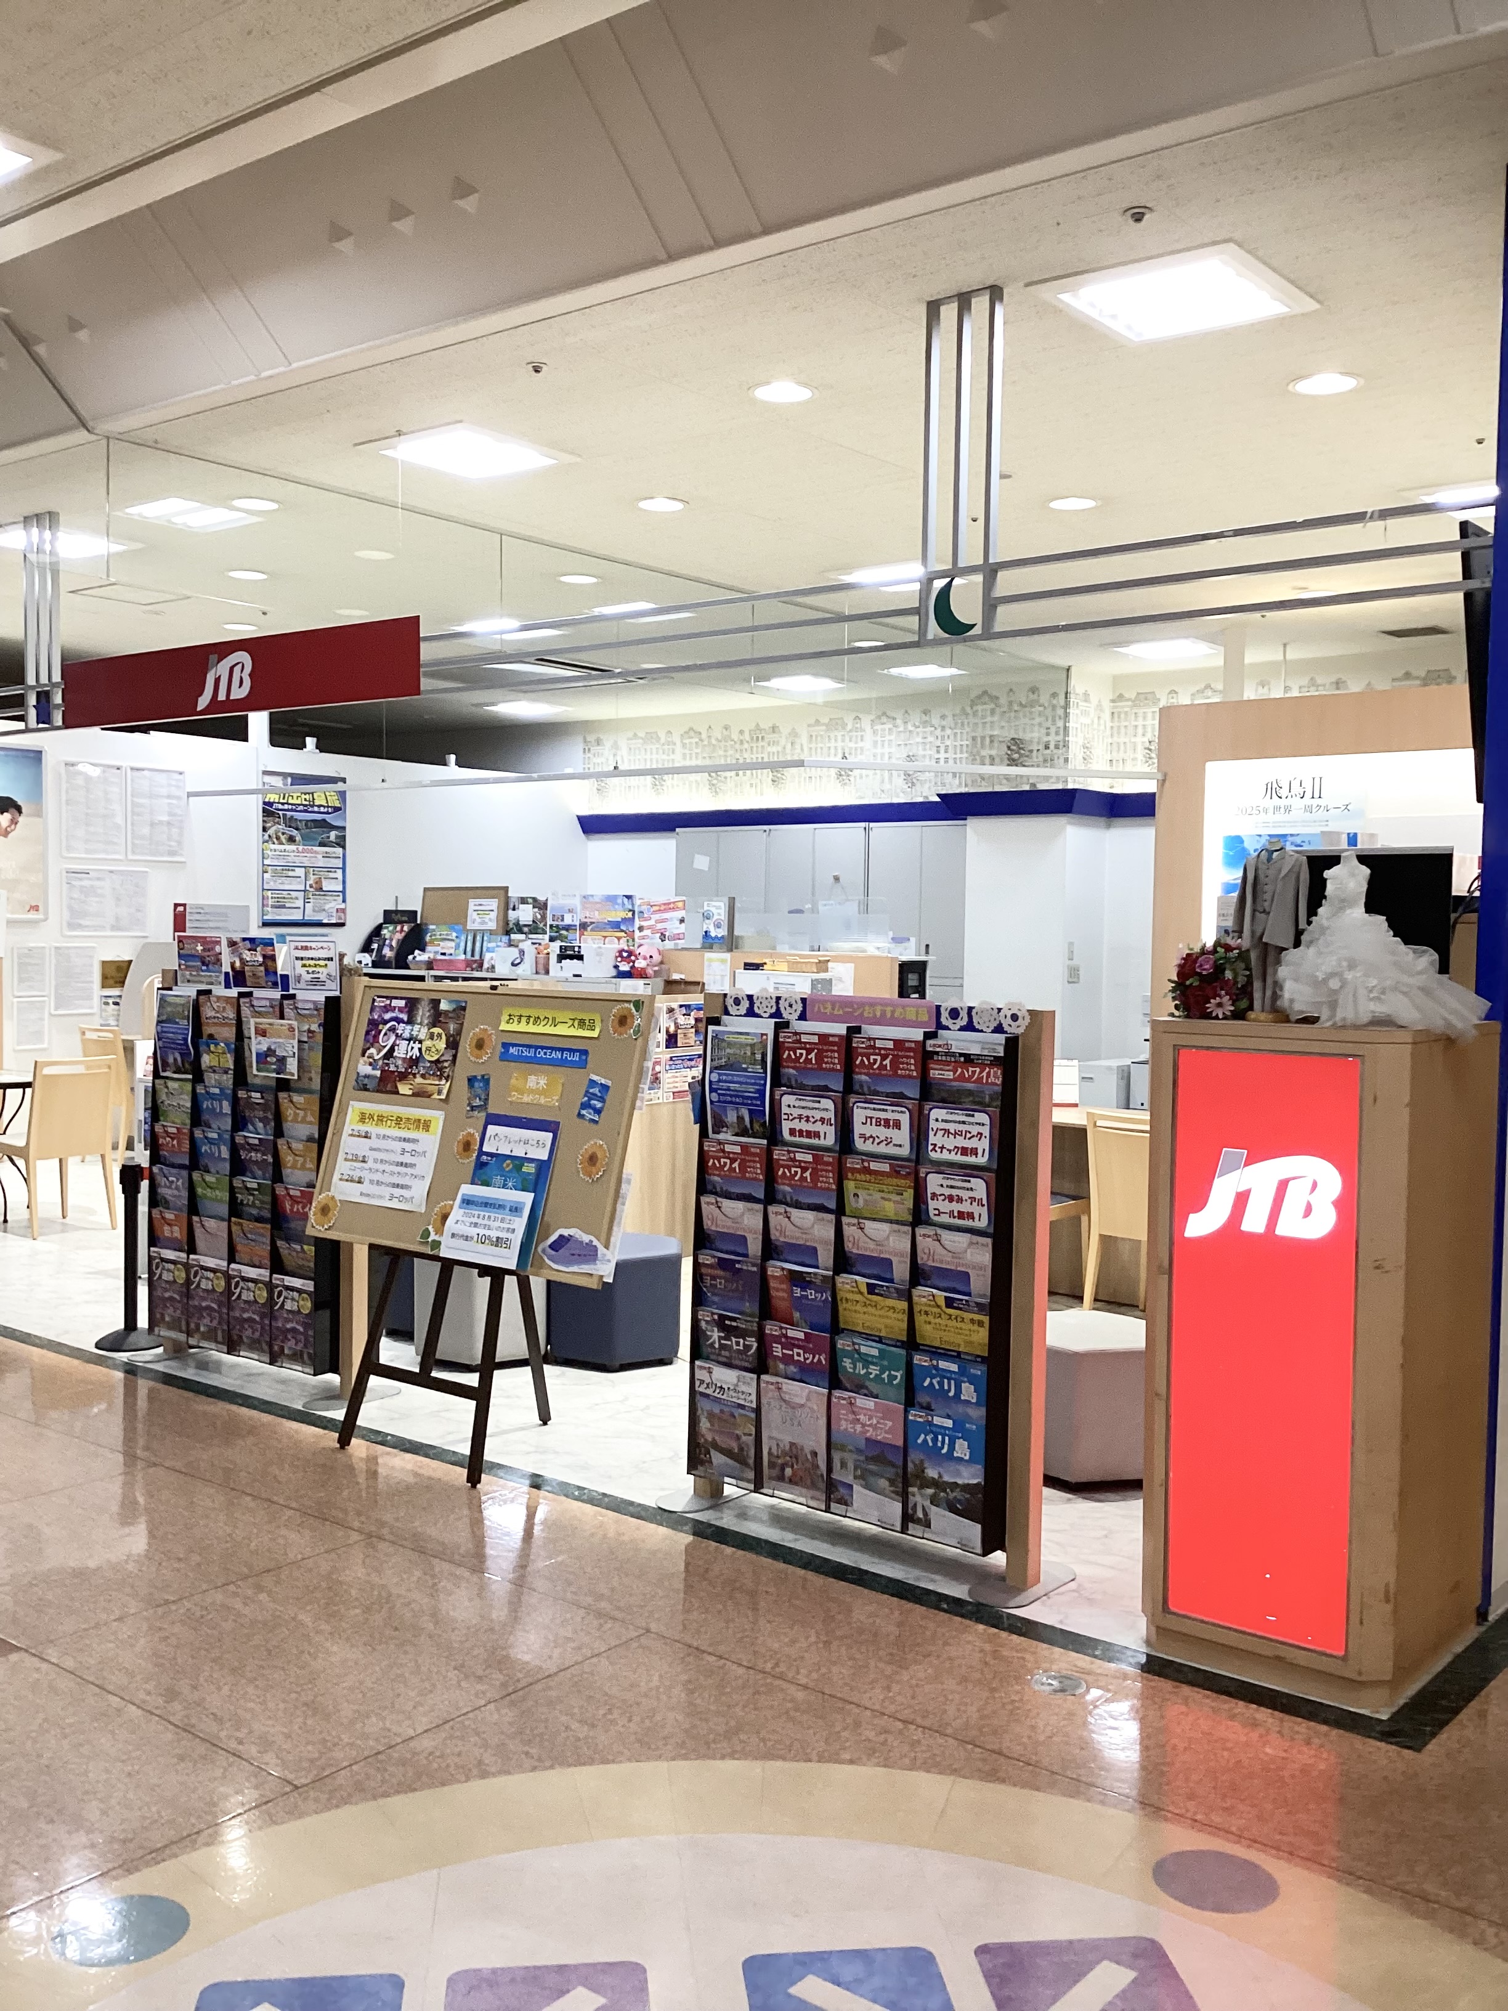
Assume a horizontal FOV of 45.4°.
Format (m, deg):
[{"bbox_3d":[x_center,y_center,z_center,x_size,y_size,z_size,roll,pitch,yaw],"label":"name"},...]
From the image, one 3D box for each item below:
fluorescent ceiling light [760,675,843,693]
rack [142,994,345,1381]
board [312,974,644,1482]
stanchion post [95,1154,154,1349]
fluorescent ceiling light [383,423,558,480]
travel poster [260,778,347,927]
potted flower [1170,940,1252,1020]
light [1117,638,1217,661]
[{"bbox_3d":[0.333,-2.281,12.701,0.528,0.052,0.528,3,4,38],"label":"fluorescent ceiling light"},{"bbox_3d":[-1.697,0.554,5.934,0.906,1.206,0.124,3,4,38],"label":"rack"},{"bbox_3d":[-0.793,0.615,5.261,1.228,1.345,0.600,3,4,38],"label":"board"},{"bbox_3d":[-2.227,0.879,6.437,0.254,0.662,0.254,3,4,38],"label":"stanchion post"},{"bbox_3d":[-1.022,-2.001,6.470,0.528,0.052,0.528,3,4,38],"label":"fluorescent ceiling light"},{"bbox_3d":[-3.204,-1.101,12.846,0.026,1.045,0.735,3,4,38],"label":"travel poster"},{"bbox_3d":[0.996,-0.055,3.922,0.176,0.171,0.171,3,4,38],"label":"potted flower"},{"bbox_3d":[2.489,-2.159,10.824,0.528,0.052,0.528,3,4,38],"label":"light"}]

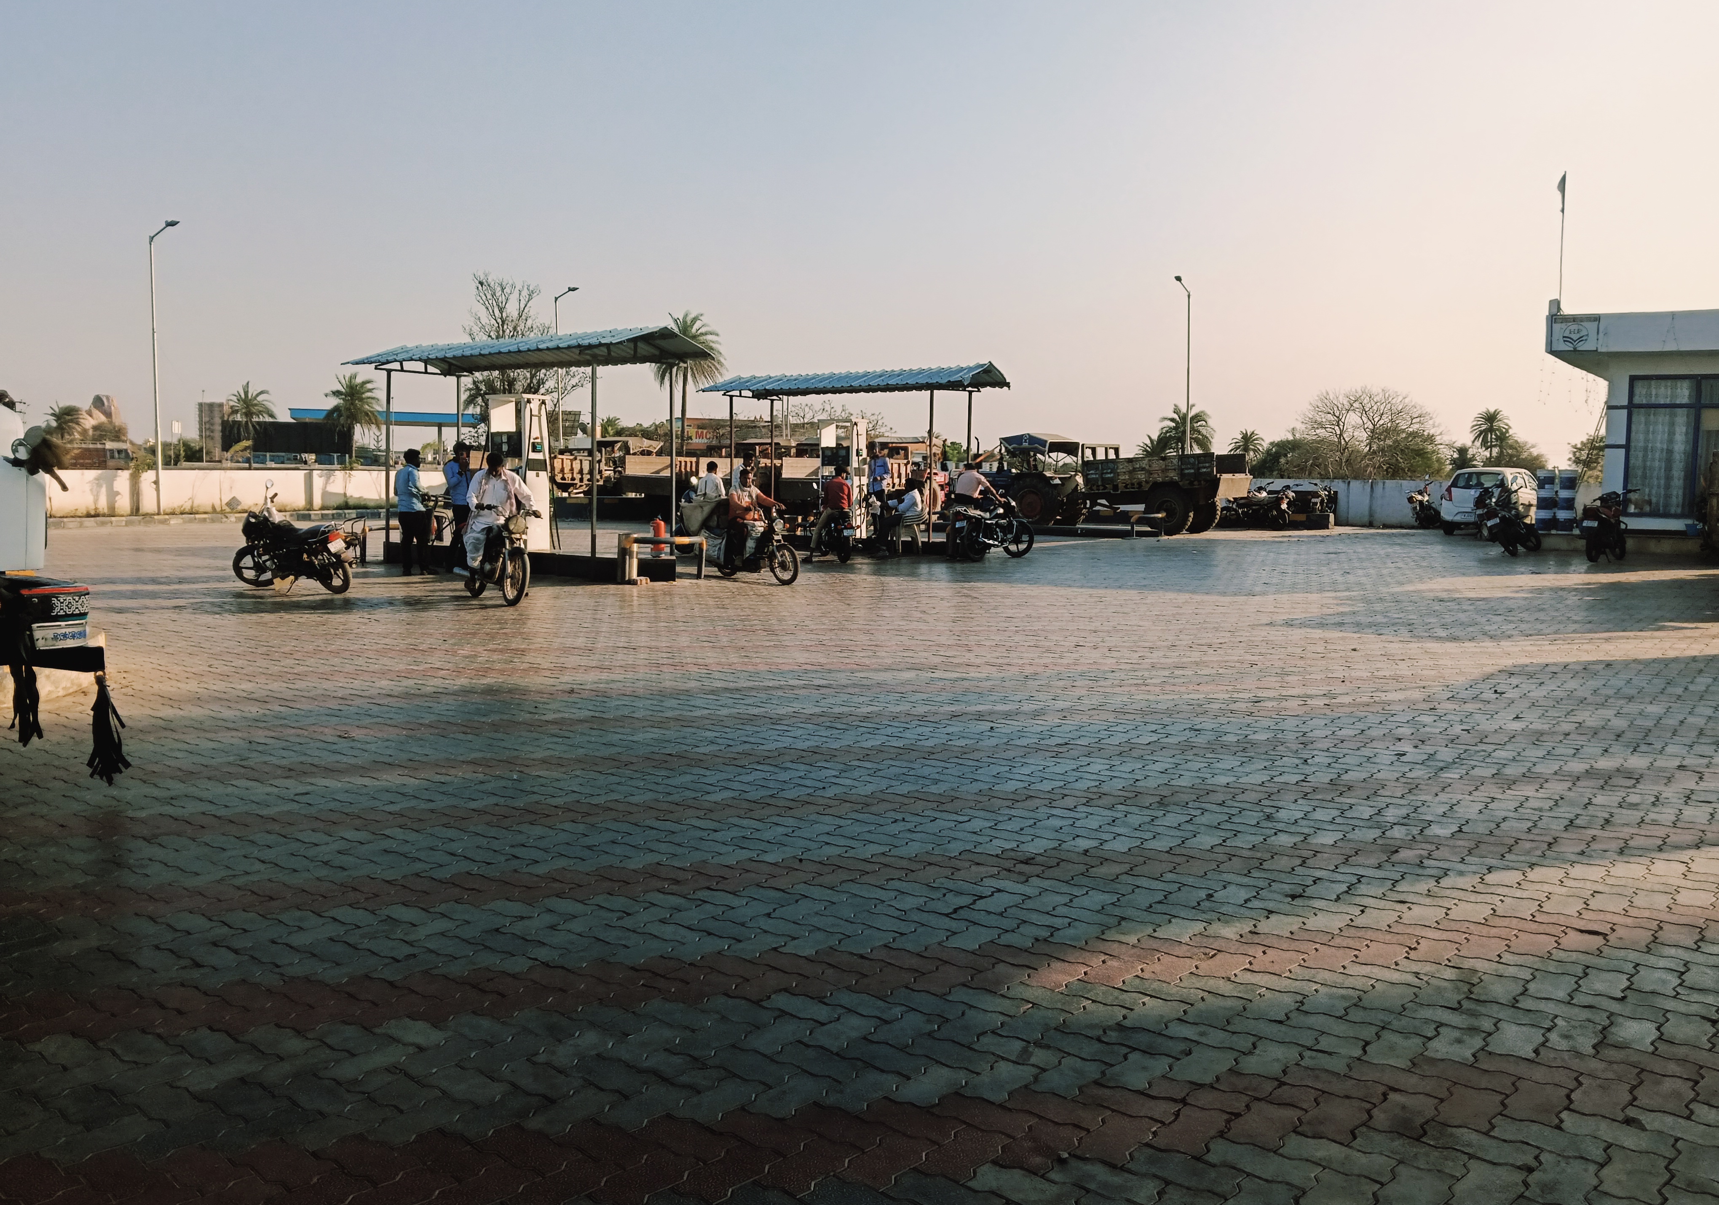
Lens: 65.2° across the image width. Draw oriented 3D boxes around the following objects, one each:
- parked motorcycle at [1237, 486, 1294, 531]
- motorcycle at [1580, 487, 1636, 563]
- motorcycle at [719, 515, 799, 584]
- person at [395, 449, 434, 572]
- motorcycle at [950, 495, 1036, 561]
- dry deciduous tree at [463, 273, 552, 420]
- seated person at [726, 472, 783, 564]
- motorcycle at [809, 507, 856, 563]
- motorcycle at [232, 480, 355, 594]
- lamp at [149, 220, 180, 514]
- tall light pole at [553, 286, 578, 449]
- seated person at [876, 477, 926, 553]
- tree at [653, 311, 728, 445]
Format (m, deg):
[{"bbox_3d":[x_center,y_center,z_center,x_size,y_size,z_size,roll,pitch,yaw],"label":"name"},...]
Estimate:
[{"bbox_3d":[9.707,-2.307,32.730,1.950,1.100,0.750,5,7,38],"label":"parked motorcycle"},{"bbox_3d":[12.147,-1.218,21.826,2.000,1.090,0.750,-5,4,-43],"label":"motorcycle"},{"bbox_3d":[-1.330,-0.773,17.360,0.720,1.050,1.850,-5,7,-40],"label":"motorcycle"},{"bbox_3d":[-5.937,-1.207,17.909,0.420,1.667,0.520,-4,7,-37],"label":"person"},{"bbox_3d":[2.178,-1.201,21.487,1.980,1.100,0.750,-5,8,-43],"label":"motorcycle"},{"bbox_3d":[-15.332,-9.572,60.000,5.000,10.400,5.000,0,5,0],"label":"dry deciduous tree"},{"bbox_3d":[-1.415,-1.102,17.528,0.620,1.230,0.680,-4,7,-35],"label":"seated person"},{"bbox_3d":[-0.386,-1.197,21.032,0.750,1.090,2.000,-1,6,-16],"label":"motorcycle"},{"bbox_3d":[-6.735,-0.726,15.960,1.950,1.200,0.750,3,6,24],"label":"motorcycle"},{"bbox_3d":[-17.539,-5.826,33.792,1.350,7.400,0.250,4,7,35],"label":"lamp"},{"bbox_3d":[-10.493,-7.323,48.363,1.000,8.000,0.280,1,5,7],"label":"tall light pole"},{"bbox_3d":[0.665,-1.385,21.800,0.780,1.240,0.520,0,5,0],"label":"seated person"},{"bbox_3d":[-8.841,-10.241,69.331,3.990,9.388,3.990,0,6,0],"label":"tree"}]

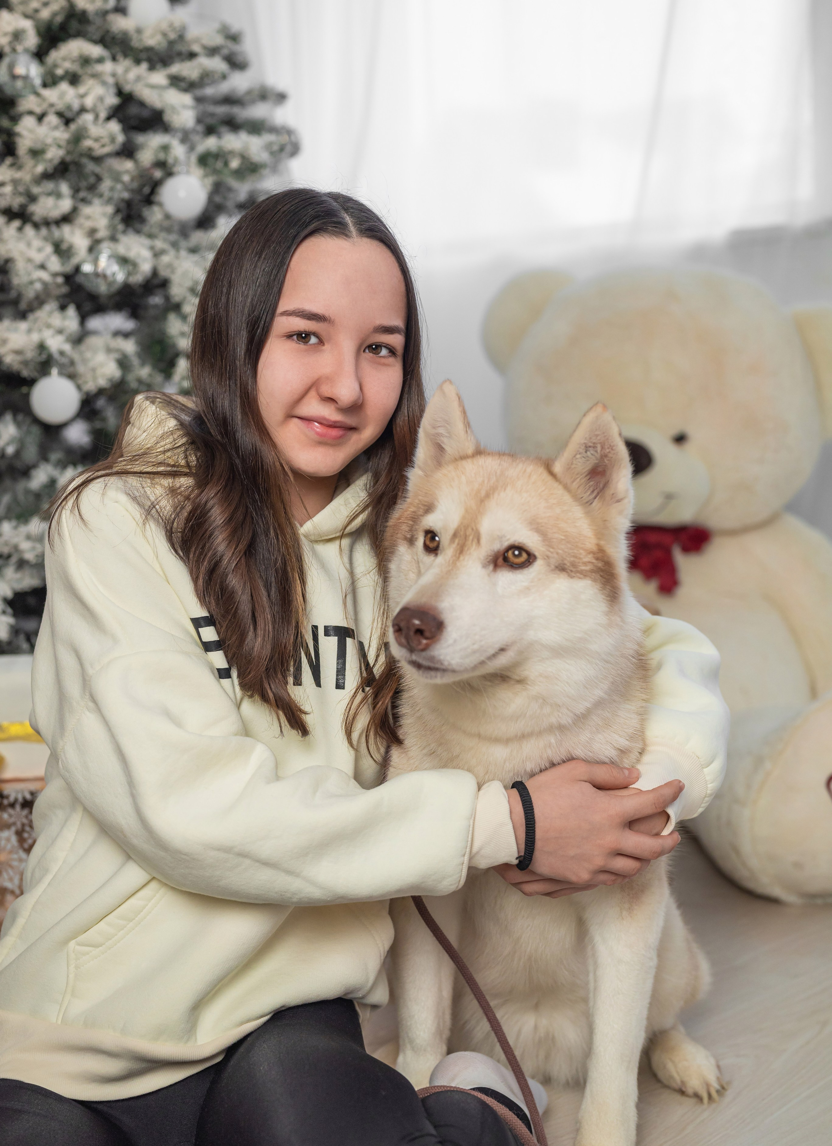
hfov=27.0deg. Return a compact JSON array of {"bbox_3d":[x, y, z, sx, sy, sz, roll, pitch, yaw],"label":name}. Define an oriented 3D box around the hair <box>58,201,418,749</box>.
[{"bbox_3d":[-0.142,-0.092,1.455,0.290,0.460,0.250,2,2,-21],"label":"hair"}]

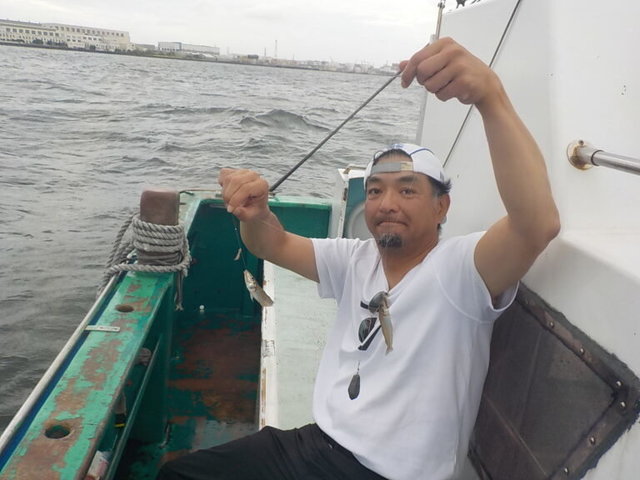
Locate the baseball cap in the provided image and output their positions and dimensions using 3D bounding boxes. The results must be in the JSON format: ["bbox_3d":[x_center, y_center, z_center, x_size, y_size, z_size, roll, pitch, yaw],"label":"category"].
[{"bbox_3d":[0.196,-0.134,1.192,0.175,0.125,0.265,1,-8,27],"label":"baseball cap"}]

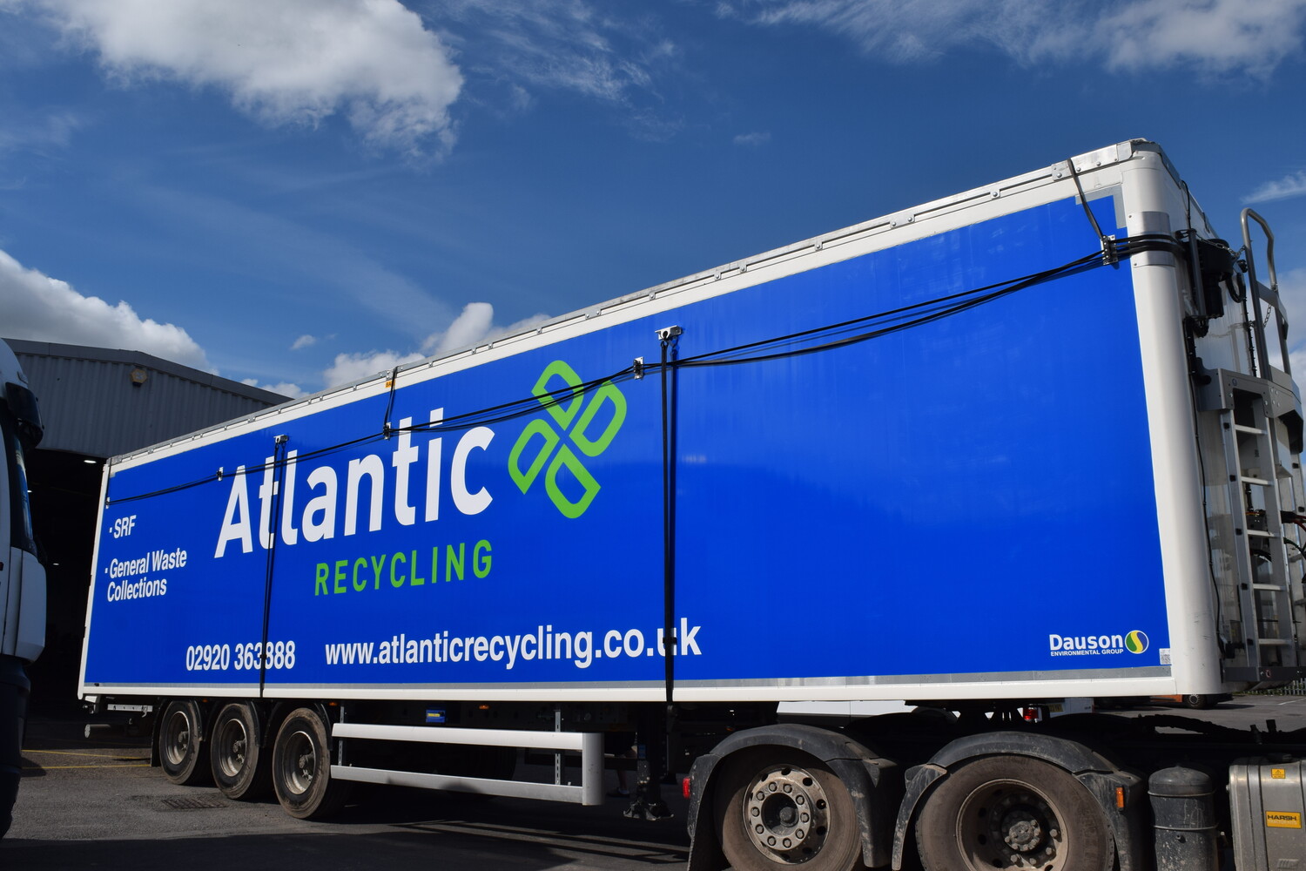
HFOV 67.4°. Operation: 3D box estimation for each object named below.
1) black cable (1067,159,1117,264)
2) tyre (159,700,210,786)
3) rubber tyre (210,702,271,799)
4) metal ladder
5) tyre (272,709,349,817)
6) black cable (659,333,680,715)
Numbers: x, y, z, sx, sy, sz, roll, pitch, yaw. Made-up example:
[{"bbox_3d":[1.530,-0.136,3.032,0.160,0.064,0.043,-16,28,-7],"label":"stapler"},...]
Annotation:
[{"bbox_3d":[2.657,-1.390,5.969,0.192,0.769,0.071,-11,-18,37],"label":"black cable"},{"bbox_3d":[-5.403,3.575,11.586,1.042,1.042,0.374,-9,-17,37],"label":"tyre"},{"bbox_3d":[-4.459,3.459,10.852,1.042,1.042,0.374,-9,-17,37],"label":"rubber tyre"},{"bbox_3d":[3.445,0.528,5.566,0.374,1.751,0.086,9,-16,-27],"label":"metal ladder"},{"bbox_3d":[-3.458,3.350,10.072,1.042,1.042,0.374,-9,-17,37],"label":"tyre"},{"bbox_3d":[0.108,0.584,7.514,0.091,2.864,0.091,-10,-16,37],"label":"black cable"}]

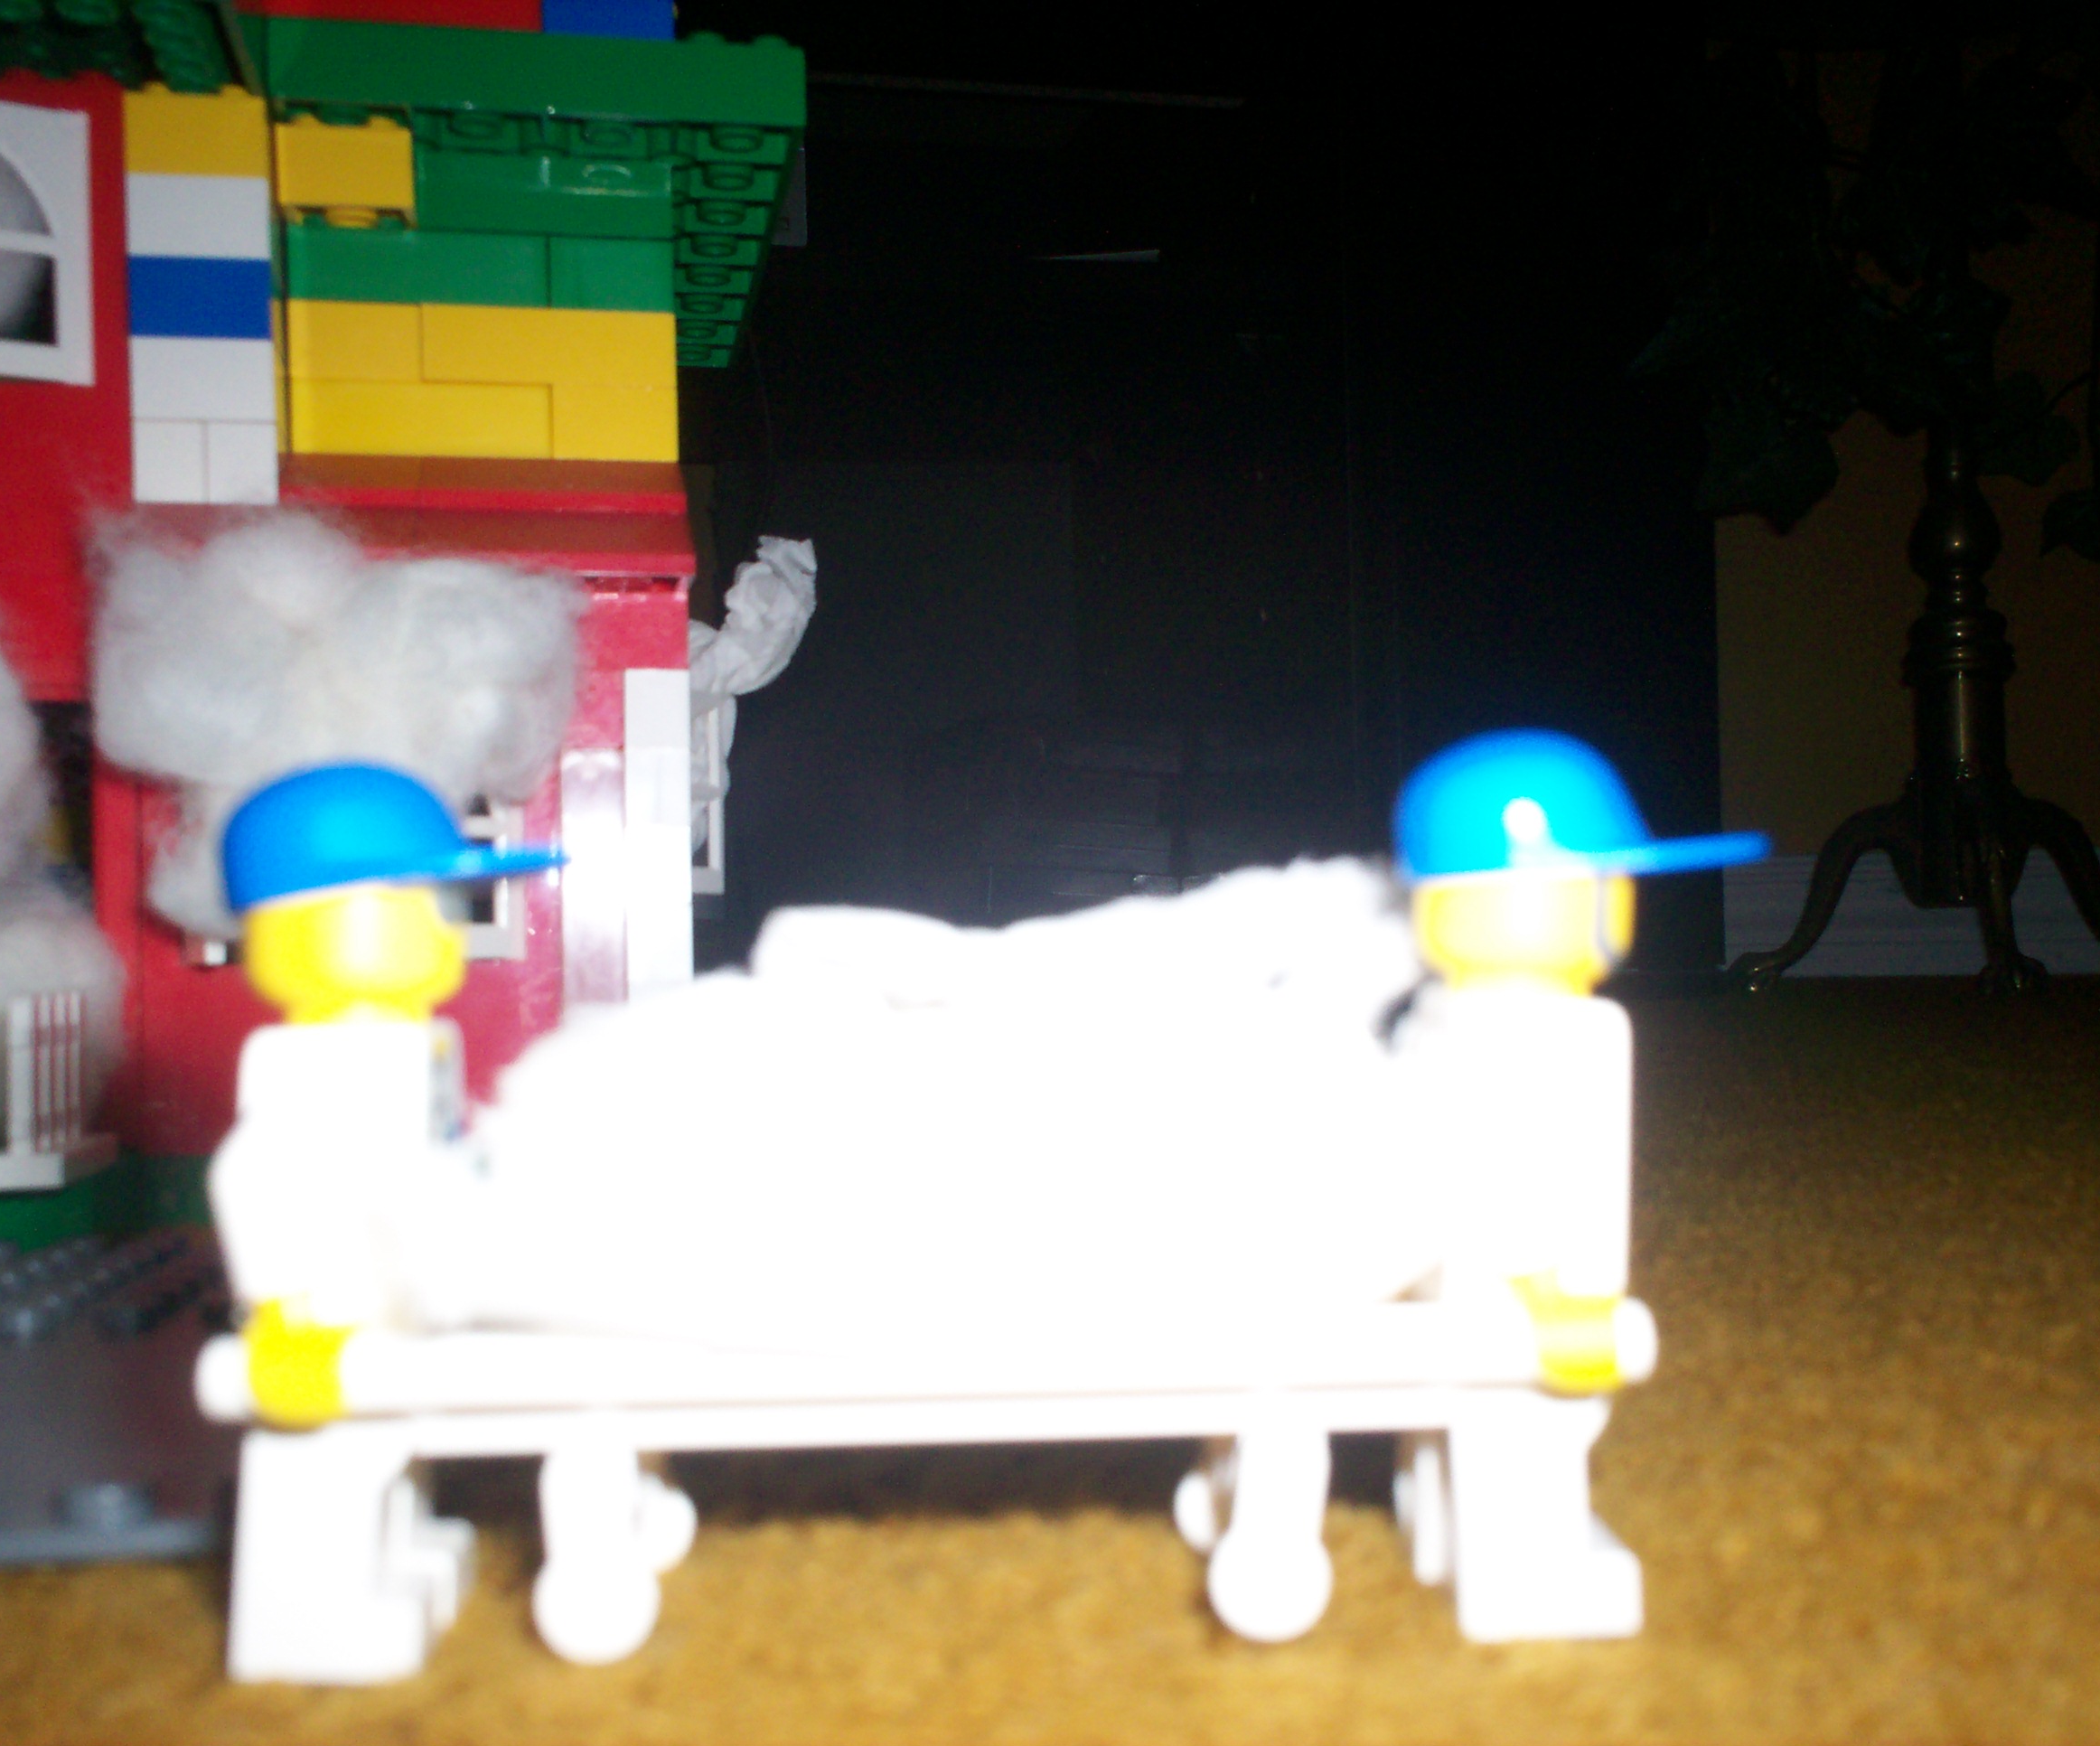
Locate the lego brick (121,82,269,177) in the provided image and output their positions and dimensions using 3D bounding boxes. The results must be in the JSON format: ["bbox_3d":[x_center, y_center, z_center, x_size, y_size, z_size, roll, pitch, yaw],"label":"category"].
[{"bbox_3d":[-0.101,-0.087,0.290,0.016,0.011,0.014,-1,-2,-11],"label":"lego brick"}]

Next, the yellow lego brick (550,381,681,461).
[{"bbox_3d":[-0.057,-0.058,0.317,0.016,0.010,0.014,-1,-2,-13],"label":"yellow lego brick"}]

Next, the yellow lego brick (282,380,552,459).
[{"bbox_3d":[-0.081,-0.057,0.312,0.032,0.010,0.014,-1,-2,-13],"label":"yellow lego brick"}]

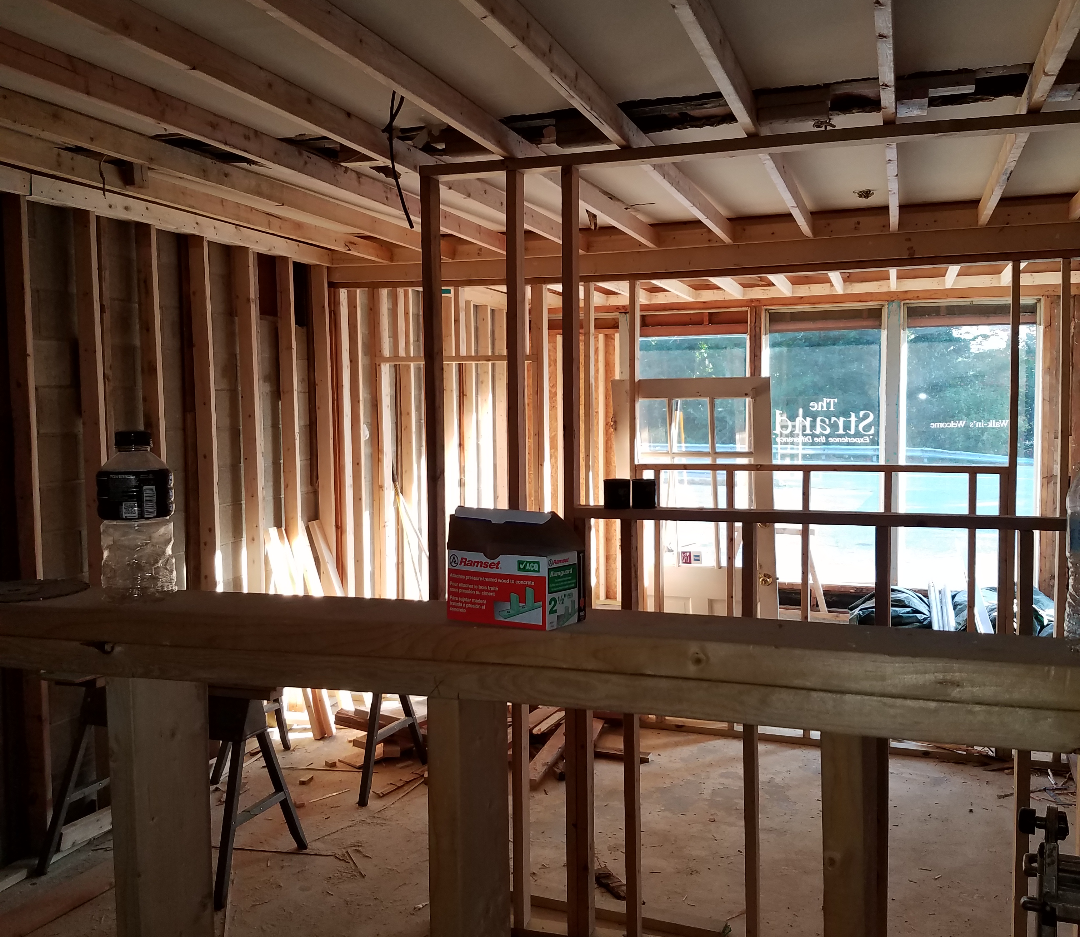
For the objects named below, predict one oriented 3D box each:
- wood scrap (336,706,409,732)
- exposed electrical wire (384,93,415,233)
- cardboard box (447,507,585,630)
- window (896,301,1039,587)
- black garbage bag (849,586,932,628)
[{"bbox_3d":[-0.942,1.425,6.101,0.450,0.090,0.130,1,4,32],"label":"wood scrap"},{"bbox_3d":[-0.468,-1.017,3.600,0.100,0.420,0.100,0,4,18],"label":"exposed electrical wire"},{"bbox_3d":[-0.025,0.100,1.141,0.126,0.116,0.072,2,4,34],"label":"cardboard box"},{"bbox_3d":[3.409,-0.196,8.589,1.050,2.260,0.100,0,4,18],"label":"window"},{"bbox_3d":[2.694,1.124,8.314,0.660,0.400,0.500,0,4,18],"label":"black garbage bag"}]

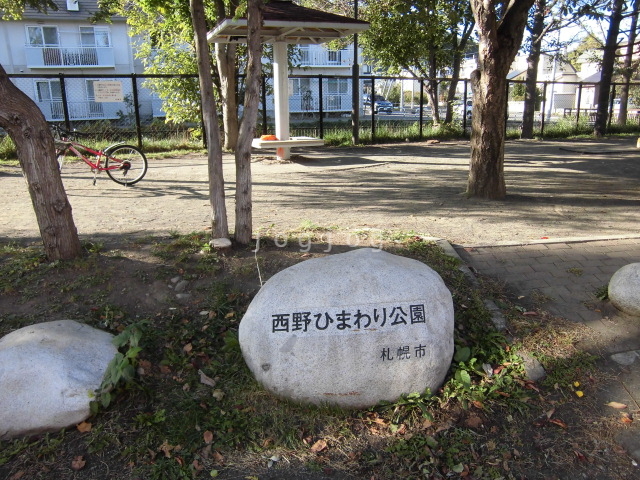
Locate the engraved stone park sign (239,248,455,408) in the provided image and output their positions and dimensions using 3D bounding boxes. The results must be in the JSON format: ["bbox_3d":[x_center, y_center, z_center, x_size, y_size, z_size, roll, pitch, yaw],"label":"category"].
[{"bbox_3d":[0.142,0.431,2.572,1.090,0.690,0.610,-2,15,-4],"label":"engraved stone park sign"}]

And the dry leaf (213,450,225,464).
[{"bbox_3d":[-0.442,0.947,2.093,0.045,0.020,0.070,-12,18,-36],"label":"dry leaf"}]

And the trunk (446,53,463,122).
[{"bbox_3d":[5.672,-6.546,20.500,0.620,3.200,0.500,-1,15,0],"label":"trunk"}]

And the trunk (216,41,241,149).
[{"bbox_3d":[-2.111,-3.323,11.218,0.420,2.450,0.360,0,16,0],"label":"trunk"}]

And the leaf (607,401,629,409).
[{"bbox_3d":[1.502,0.836,2.432,0.105,0.015,0.042,3,17,11],"label":"leaf"}]

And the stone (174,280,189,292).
[{"bbox_3d":[-0.988,0.333,3.437,0.090,0.050,0.085,0,16,0],"label":"stone"}]

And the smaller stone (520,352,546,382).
[{"bbox_3d":[1.152,0.688,2.593,0.110,0.090,0.160,-3,15,-7],"label":"smaller stone"}]

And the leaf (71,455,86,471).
[{"bbox_3d":[-1.045,0.968,2.083,0.060,0.020,0.070,0,16,0],"label":"leaf"}]

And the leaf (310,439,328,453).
[{"bbox_3d":[-0.002,0.920,2.148,0.080,0.025,0.050,-12,18,-35],"label":"leaf"}]

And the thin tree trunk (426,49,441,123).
[{"bbox_3d":[4.049,-5.484,17.149,0.360,2.650,0.330,0,16,0],"label":"thin tree trunk"}]

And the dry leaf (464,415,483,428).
[{"bbox_3d":[0.726,0.858,2.272,0.080,0.025,0.075,2,15,13],"label":"dry leaf"}]

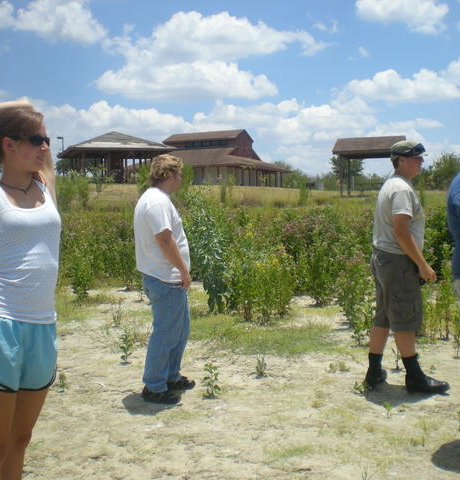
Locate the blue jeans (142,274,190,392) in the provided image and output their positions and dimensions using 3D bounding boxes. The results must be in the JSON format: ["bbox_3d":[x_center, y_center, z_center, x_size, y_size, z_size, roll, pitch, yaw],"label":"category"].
[{"bbox_3d":[-0.442,0.622,4.965,0.350,0.920,0.390,0,4,6],"label":"blue jeans"}]

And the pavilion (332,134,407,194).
[{"bbox_3d":[9.461,-4.812,46.000,5.200,3.800,5.800,1,4,16],"label":"pavilion"}]

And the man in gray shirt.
[{"bbox_3d":[1.270,0.199,5.057,0.580,1.810,0.520,0,4,0],"label":"man in gray shirt"}]

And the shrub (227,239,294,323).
[{"bbox_3d":[0.330,0.435,7.865,0.820,0.920,0.750,0,4,0],"label":"shrub"}]

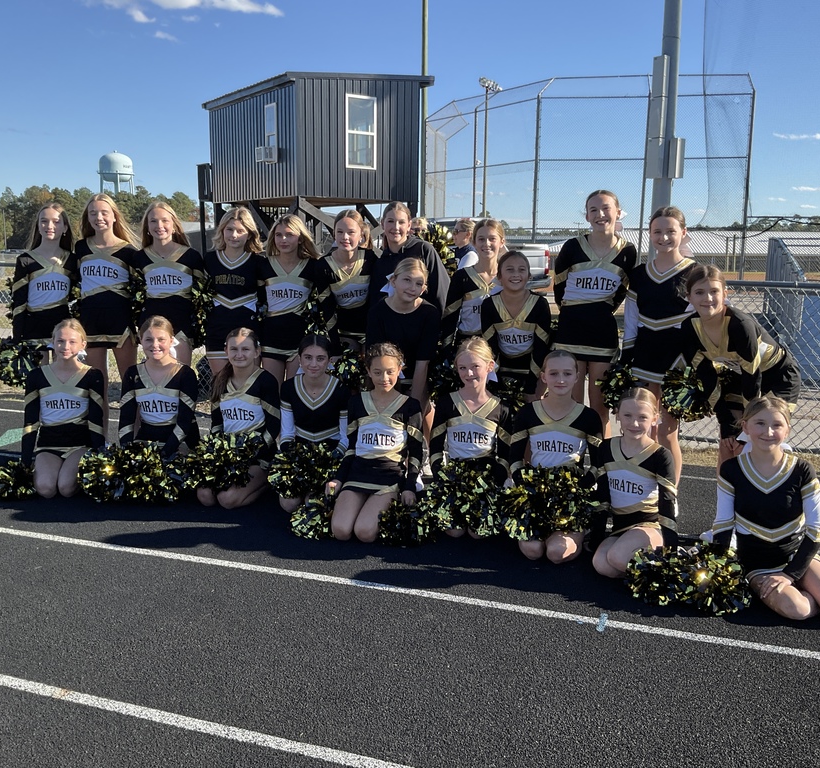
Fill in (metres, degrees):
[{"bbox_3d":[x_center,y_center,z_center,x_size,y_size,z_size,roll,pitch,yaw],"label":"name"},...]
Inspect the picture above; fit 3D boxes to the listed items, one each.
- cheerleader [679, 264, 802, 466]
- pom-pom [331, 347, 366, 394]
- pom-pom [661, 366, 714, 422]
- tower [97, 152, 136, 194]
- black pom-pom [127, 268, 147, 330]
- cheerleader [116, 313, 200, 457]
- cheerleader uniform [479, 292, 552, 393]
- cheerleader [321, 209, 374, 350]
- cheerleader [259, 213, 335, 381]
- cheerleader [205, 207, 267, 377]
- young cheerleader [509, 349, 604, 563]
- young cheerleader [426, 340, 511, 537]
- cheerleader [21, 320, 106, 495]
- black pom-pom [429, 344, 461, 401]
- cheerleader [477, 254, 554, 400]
[{"bbox_3d":[1.469,0.091,3.845,0.420,1.247,0.750,10,13,42],"label":"cheerleader"},{"bbox_3d":[-0.332,-0.062,4.628,0.240,0.260,0.230,0,10,-3],"label":"pom-pom"},{"bbox_3d":[1.284,0.048,3.956,0.270,0.270,0.250,3,10,13],"label":"pom-pom"},{"bbox_3d":[-101.625,-65.740,298.452,13.000,30.043,13.000,-2,10,-15],"label":"tower"},{"bbox_3d":[-1.701,-0.524,5.315,0.220,0.340,0.230,-1,10,-12],"label":"black pom-pom"},{"bbox_3d":[-1.349,0.095,4.602,0.430,0.912,0.560,2,10,8],"label":"cheerleader"},{"bbox_3d":[0.558,-0.215,4.546,0.390,0.560,0.360,3,10,10],"label":"cheerleader uniform"},{"bbox_3d":[-0.327,-0.215,4.802,0.370,1.510,0.280,3,10,11],"label":"cheerleader"},{"bbox_3d":[-0.652,-0.218,4.888,0.430,1.467,0.300,0,10,-2],"label":"cheerleader"},{"bbox_3d":[-0.987,-0.246,4.899,0.380,1.520,0.280,1,10,-1],"label":"cheerleader"},{"bbox_3d":[0.650,0.284,3.808,0.420,0.855,0.580,4,10,16],"label":"young cheerleader"},{"bbox_3d":[0.298,0.224,4.073,0.400,0.878,0.580,3,10,14],"label":"young cheerleader"},{"bbox_3d":[-1.851,0.102,4.611,0.420,0.889,0.580,-3,10,-22],"label":"cheerleader"},{"bbox_3d":[0.195,-0.060,4.451,0.270,0.280,0.270,2,10,10],"label":"black pom-pom"},{"bbox_3d":[0.546,-0.054,4.533,0.400,1.287,0.420,2,10,9],"label":"cheerleader"}]

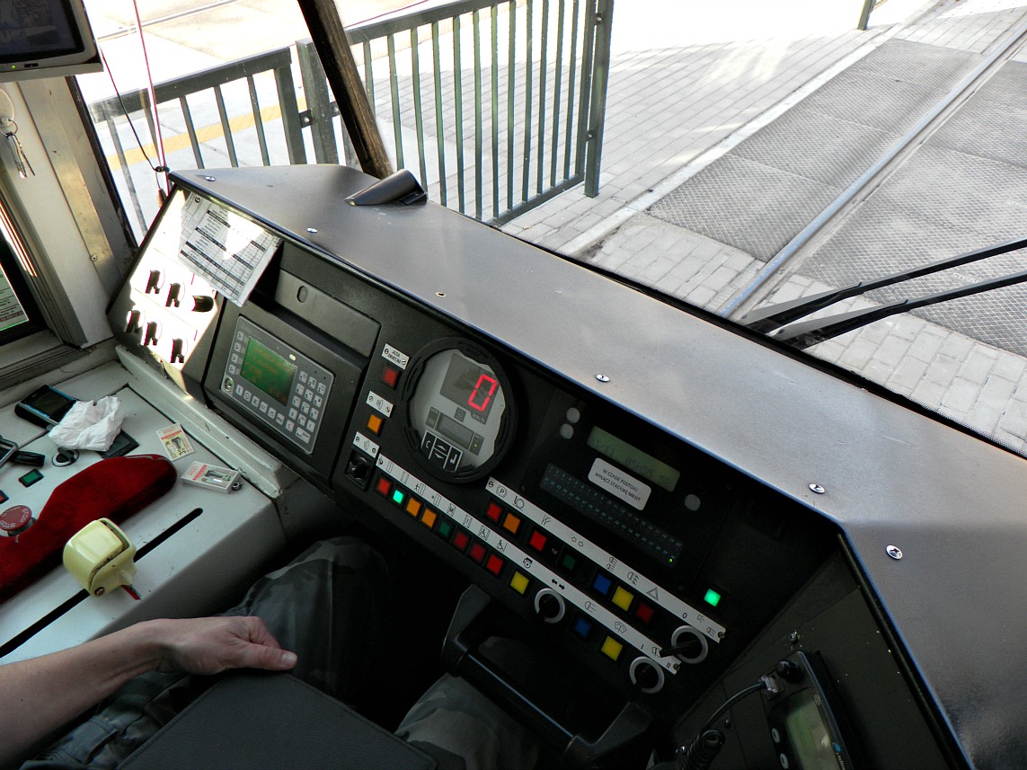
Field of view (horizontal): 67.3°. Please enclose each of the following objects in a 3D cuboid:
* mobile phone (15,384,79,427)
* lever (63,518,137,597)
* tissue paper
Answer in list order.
[{"bbox_3d":[-0.639,0.038,1.081,0.103,0.020,0.048,21,46,20],"label":"mobile phone"},{"bbox_3d":[-0.461,0.194,0.863,0.054,0.054,0.056,29,39,28],"label":"lever"},{"bbox_3d":[-0.578,0.048,1.051,0.084,0.040,0.070,2,42,1],"label":"tissue paper"}]

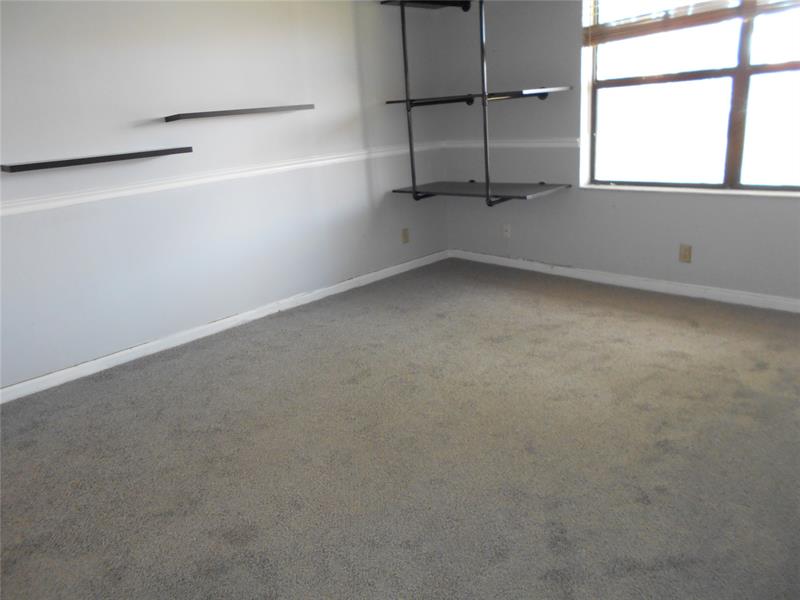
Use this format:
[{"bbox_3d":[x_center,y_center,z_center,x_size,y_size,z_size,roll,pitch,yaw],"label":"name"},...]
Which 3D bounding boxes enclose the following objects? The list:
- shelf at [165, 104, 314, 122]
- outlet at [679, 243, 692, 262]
[{"bbox_3d":[-0.938,-1.129,3.622,0.905,0.028,0.198,-20,23,-40],"label":"shelf"},{"bbox_3d":[1.798,-0.291,3.775,0.009,0.115,0.071,-20,23,-40],"label":"outlet"}]

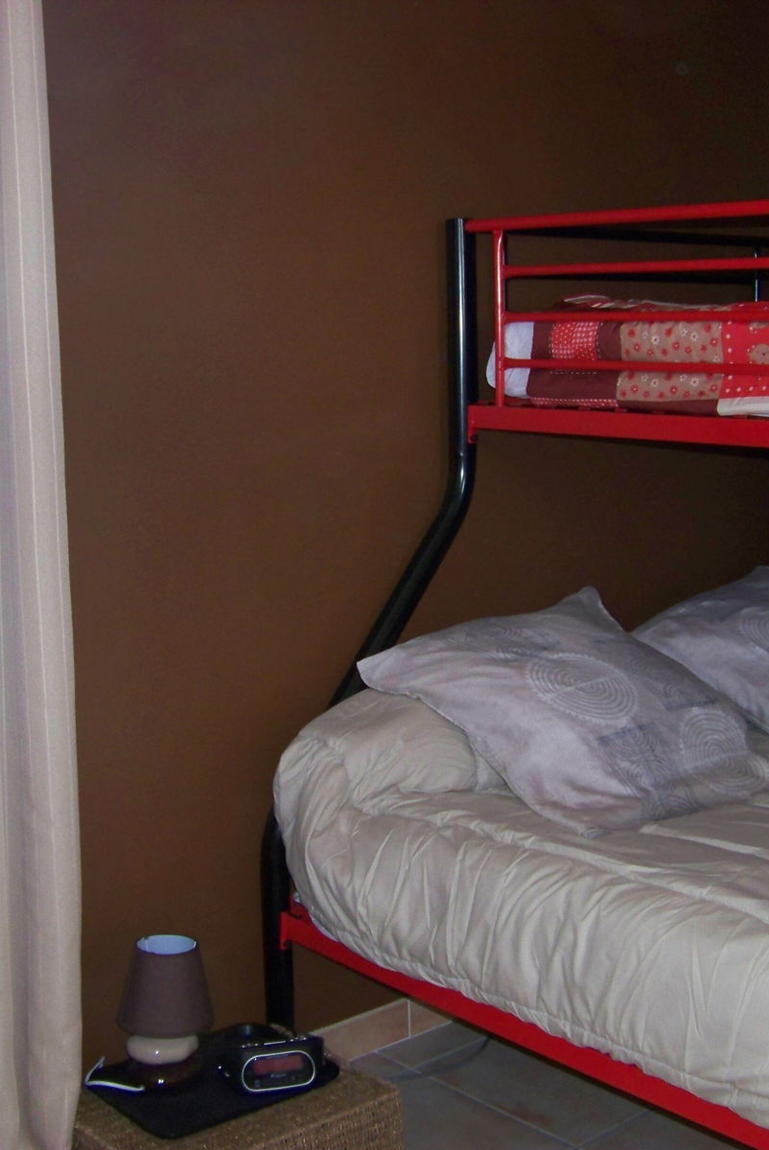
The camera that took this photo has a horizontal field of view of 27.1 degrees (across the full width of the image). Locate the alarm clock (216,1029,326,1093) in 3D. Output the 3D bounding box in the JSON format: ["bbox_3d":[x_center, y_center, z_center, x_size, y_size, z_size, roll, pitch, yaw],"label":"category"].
[{"bbox_3d":[-0.169,0.716,2.393,0.140,0.074,0.080,-3,10,-15],"label":"alarm clock"}]

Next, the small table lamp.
[{"bbox_3d":[-0.327,0.652,2.383,0.144,0.211,0.144,-1,9,0],"label":"small table lamp"}]

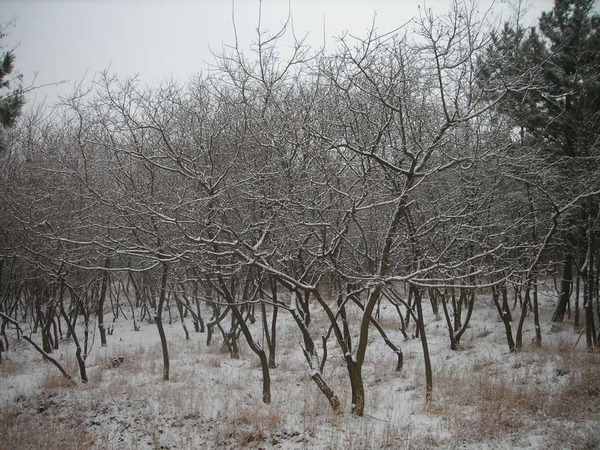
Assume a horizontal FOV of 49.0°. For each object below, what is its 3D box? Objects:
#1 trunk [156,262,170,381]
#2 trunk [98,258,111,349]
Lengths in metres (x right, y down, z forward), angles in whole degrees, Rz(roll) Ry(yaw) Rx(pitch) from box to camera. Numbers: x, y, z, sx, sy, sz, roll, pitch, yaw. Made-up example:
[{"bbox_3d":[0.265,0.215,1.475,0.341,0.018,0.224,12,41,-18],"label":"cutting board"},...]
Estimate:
[{"bbox_3d":[-1.658,1.172,8.000,0.162,1.433,0.150,0,-2,0],"label":"trunk"},{"bbox_3d":[-3.146,1.247,10.600,0.183,1.416,0.170,0,-2,0],"label":"trunk"}]

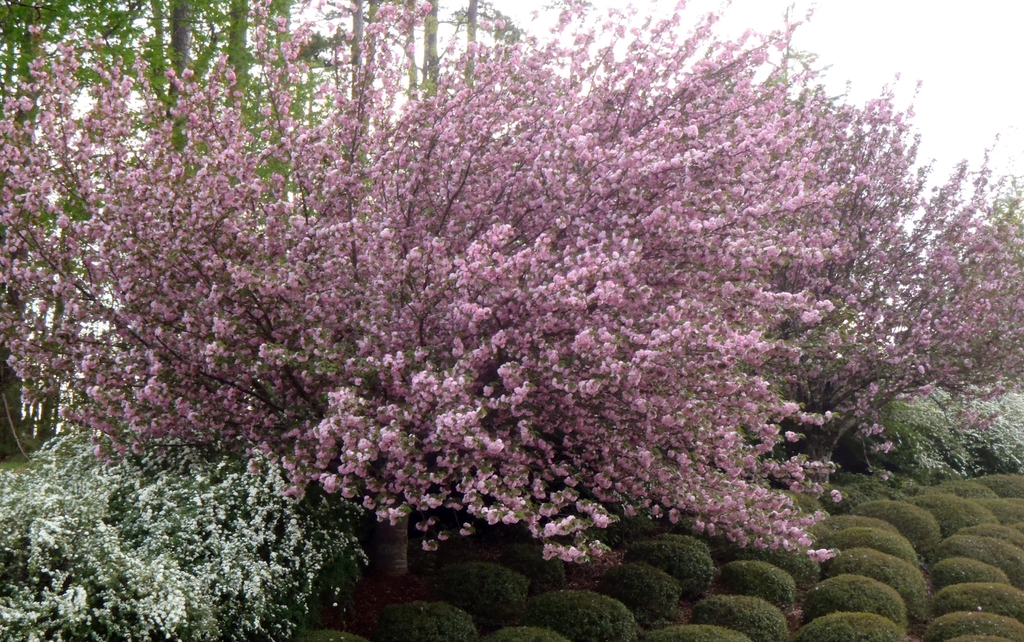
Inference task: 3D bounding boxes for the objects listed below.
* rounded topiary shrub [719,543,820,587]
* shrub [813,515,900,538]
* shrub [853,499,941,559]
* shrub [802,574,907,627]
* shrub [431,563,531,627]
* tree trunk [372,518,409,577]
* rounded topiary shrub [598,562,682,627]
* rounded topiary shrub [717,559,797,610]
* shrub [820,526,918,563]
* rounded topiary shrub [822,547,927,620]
[{"bbox_3d":[2.362,2.250,20.988,0.892,0.560,0.892,0,-2,0],"label":"rounded topiary shrub"},{"bbox_3d":[3.261,2.134,21.988,0.887,0.570,0.887,0,-2,0],"label":"shrub"},{"bbox_3d":[3.778,2.046,22.687,0.915,0.580,0.915,0,-2,0],"label":"shrub"},{"bbox_3d":[2.765,2.282,18.630,0.840,0.470,0.840,0,1,0],"label":"shrub"},{"bbox_3d":[-0.271,2.494,21.188,0.882,0.560,0.882,0,-2,0],"label":"shrub"},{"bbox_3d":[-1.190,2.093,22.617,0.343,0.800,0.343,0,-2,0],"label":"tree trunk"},{"bbox_3d":[1.164,2.463,20.888,0.761,0.560,0.761,0,-2,0],"label":"rounded topiary shrub"},{"bbox_3d":[2.126,2.266,19.980,0.675,0.385,0.675,0,1,0],"label":"rounded topiary shrub"},{"bbox_3d":[3.211,2.151,20.888,0.924,0.570,0.924,0,-2,0],"label":"shrub"},{"bbox_3d":[3.135,2.243,19.887,0.914,0.580,0.914,0,-2,0],"label":"rounded topiary shrub"}]

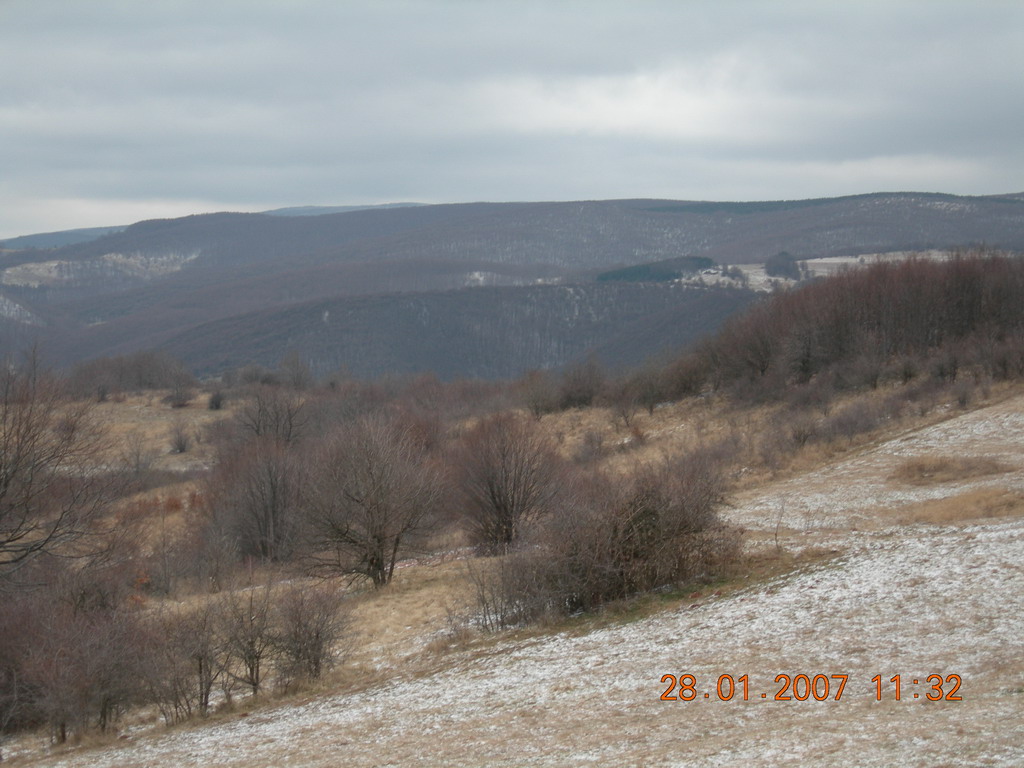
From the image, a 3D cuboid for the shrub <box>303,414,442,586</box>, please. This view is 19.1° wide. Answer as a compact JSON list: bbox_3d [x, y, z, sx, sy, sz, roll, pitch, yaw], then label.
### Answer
[{"bbox_3d":[-4.000,3.365,88.000,3.986,4.968,3.786,0,3,0],"label":"shrub"}]

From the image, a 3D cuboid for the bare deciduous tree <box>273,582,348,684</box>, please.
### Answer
[{"bbox_3d":[-5.026,6.223,76.000,1.896,2.544,1.801,0,3,0],"label":"bare deciduous tree"}]

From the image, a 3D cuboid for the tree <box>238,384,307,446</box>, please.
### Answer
[{"bbox_3d":[-13.756,1.752,175.000,4.135,3.446,3.929,0,3,0],"label":"tree"}]

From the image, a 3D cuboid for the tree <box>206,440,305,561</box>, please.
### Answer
[{"bbox_3d":[-8.598,4.015,105.000,3.860,4.273,3.667,0,3,0],"label":"tree"}]

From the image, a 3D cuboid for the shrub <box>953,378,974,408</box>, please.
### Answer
[{"bbox_3d":[26.673,0.561,180.000,1.300,1.772,1.235,0,3,0],"label":"shrub"}]

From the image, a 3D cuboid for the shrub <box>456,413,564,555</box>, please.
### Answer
[{"bbox_3d":[-0.049,3.266,100.000,3.545,4.660,3.367,0,3,0],"label":"shrub"}]

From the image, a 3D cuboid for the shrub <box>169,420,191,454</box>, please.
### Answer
[{"bbox_3d":[-19.643,3.161,180.000,1.300,2.009,1.235,0,3,0],"label":"shrub"}]

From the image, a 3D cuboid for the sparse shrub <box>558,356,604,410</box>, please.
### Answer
[{"bbox_3d":[4.448,-0.032,195.000,2.944,3.456,2.797,0,3,0],"label":"sparse shrub"}]

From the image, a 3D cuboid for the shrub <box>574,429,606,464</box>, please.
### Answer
[{"bbox_3d":[3.993,3.179,155.000,1.628,1.831,1.546,0,3,0],"label":"shrub"}]

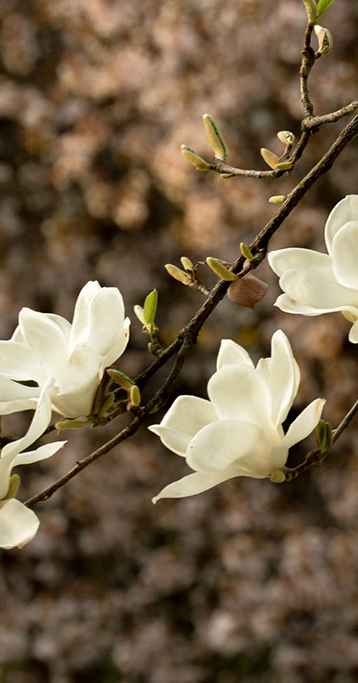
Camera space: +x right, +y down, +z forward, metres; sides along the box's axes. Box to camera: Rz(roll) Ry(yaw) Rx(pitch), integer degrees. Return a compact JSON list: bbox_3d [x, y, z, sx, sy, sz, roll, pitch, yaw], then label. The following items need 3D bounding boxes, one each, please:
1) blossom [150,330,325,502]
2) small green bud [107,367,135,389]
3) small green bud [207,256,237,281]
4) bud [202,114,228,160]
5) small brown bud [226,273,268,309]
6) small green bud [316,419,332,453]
[{"bbox_3d":[0.036,0.050,5.300,0.114,0.096,0.108,-15,22,30],"label":"blossom"},{"bbox_3d":[-0.037,0.023,5.290,0.020,0.008,0.008,36,0,-9],"label":"small green bud"},{"bbox_3d":[0.027,-0.046,5.290,0.022,0.007,0.007,34,0,-6],"label":"small green bud"},{"bbox_3d":[0.022,-0.128,5.300,0.009,0.029,0.009,-19,0,0],"label":"bud"},{"bbox_3d":[0.042,-0.032,5.310,0.026,0.022,0.014,0,0,0],"label":"small brown bud"},{"bbox_3d":[0.091,0.059,5.300,0.010,0.021,0.009,2,0,0],"label":"small green bud"}]

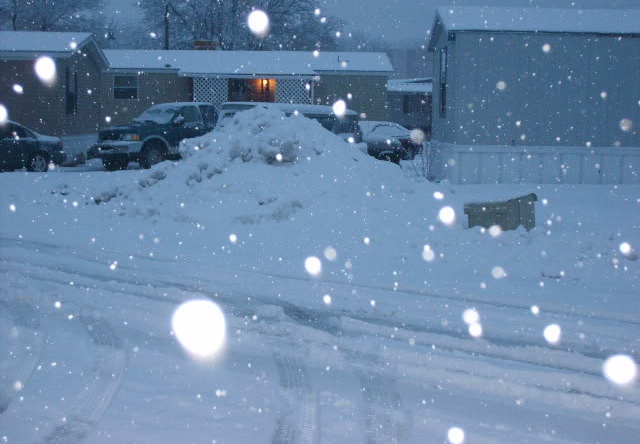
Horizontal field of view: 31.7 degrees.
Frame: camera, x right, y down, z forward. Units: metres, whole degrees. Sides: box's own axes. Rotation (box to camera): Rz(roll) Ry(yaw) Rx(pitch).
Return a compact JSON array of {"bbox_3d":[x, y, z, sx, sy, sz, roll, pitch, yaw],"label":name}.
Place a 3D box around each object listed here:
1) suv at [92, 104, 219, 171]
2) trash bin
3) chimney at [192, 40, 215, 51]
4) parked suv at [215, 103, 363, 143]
[{"bbox_3d":[-4.380,-2.567,34.100,1.980,1.920,5.100,5,7,41],"label":"suv"},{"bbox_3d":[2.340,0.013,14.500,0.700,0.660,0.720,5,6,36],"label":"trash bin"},{"bbox_3d":[-4.783,-7.265,46.500,0.950,0.500,0.650,1,5,0],"label":"chimney"},{"bbox_3d":[-1.160,-2.453,33.400,4.900,1.920,1.950,-4,7,-43],"label":"parked suv"}]

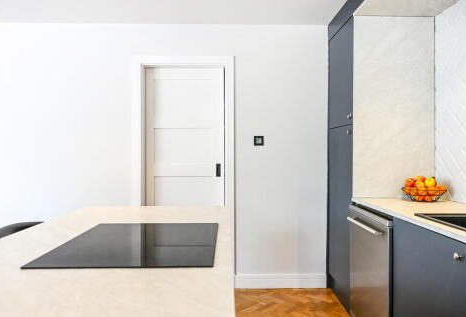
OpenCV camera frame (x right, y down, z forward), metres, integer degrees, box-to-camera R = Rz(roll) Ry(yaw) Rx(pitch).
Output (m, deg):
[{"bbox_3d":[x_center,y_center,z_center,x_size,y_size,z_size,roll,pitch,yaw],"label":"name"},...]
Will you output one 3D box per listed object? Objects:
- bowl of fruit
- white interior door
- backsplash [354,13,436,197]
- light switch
[{"bbox_3d":[1.272,0.204,2.206,0.262,0.161,0.262,0,1,0],"label":"bowl of fruit"},{"bbox_3d":[-0.444,0.171,3.045,0.740,1.987,0.040,0,1,-1],"label":"white interior door"},{"bbox_3d":[1.169,-0.372,2.397,0.593,1.309,0.020,0,1,-1],"label":"backsplash"},{"bbox_3d":[0.234,-0.157,2.966,0.089,0.089,0.013,0,1,-1],"label":"light switch"}]

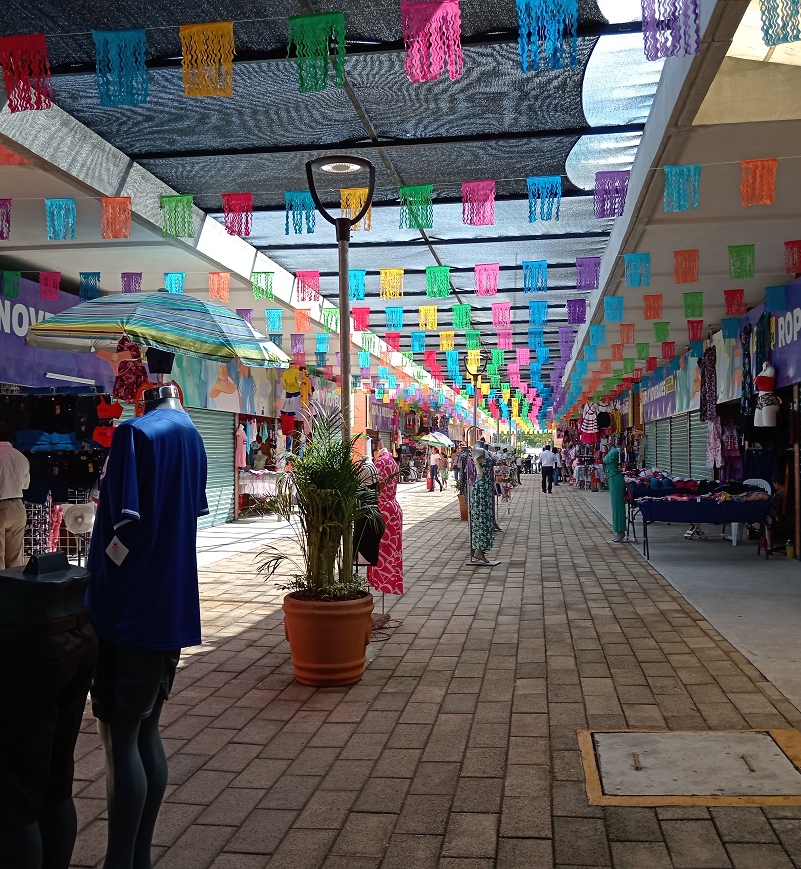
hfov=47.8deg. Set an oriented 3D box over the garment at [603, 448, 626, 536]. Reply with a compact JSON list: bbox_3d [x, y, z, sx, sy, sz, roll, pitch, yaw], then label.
[{"bbox_3d":[3.385,0.883,14.266,0.350,1.387,0.400,0,-1,0],"label":"garment"}]

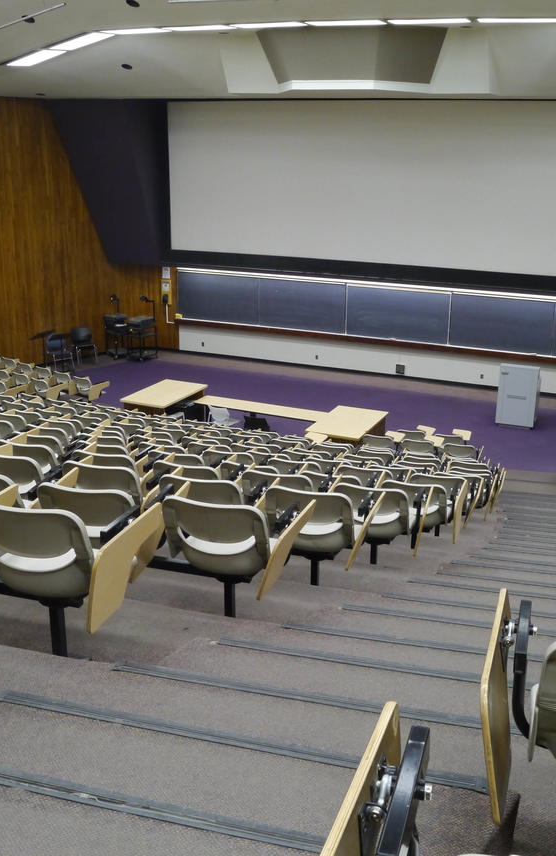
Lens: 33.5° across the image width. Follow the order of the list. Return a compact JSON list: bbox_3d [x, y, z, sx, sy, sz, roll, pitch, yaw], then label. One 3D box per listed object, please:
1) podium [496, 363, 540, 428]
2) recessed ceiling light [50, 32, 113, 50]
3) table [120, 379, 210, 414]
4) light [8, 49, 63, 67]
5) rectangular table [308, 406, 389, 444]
[{"bbox_3d":[4.758,-0.666,18.161,0.740,1.240,0.600,8,19,22],"label":"podium"},{"bbox_3d":[-3.580,-7.066,16.813,1.200,0.060,0.580,1,15,38],"label":"recessed ceiling light"},{"bbox_3d":[-2.126,-0.303,17.515,0.950,0.750,1.680,8,19,22],"label":"table"},{"bbox_3d":[-4.614,-7.075,17.614,1.200,0.060,0.580,1,15,38],"label":"light"},{"bbox_3d":[1.199,0.249,15.928,0.950,0.750,1.680,8,19,22],"label":"rectangular table"}]

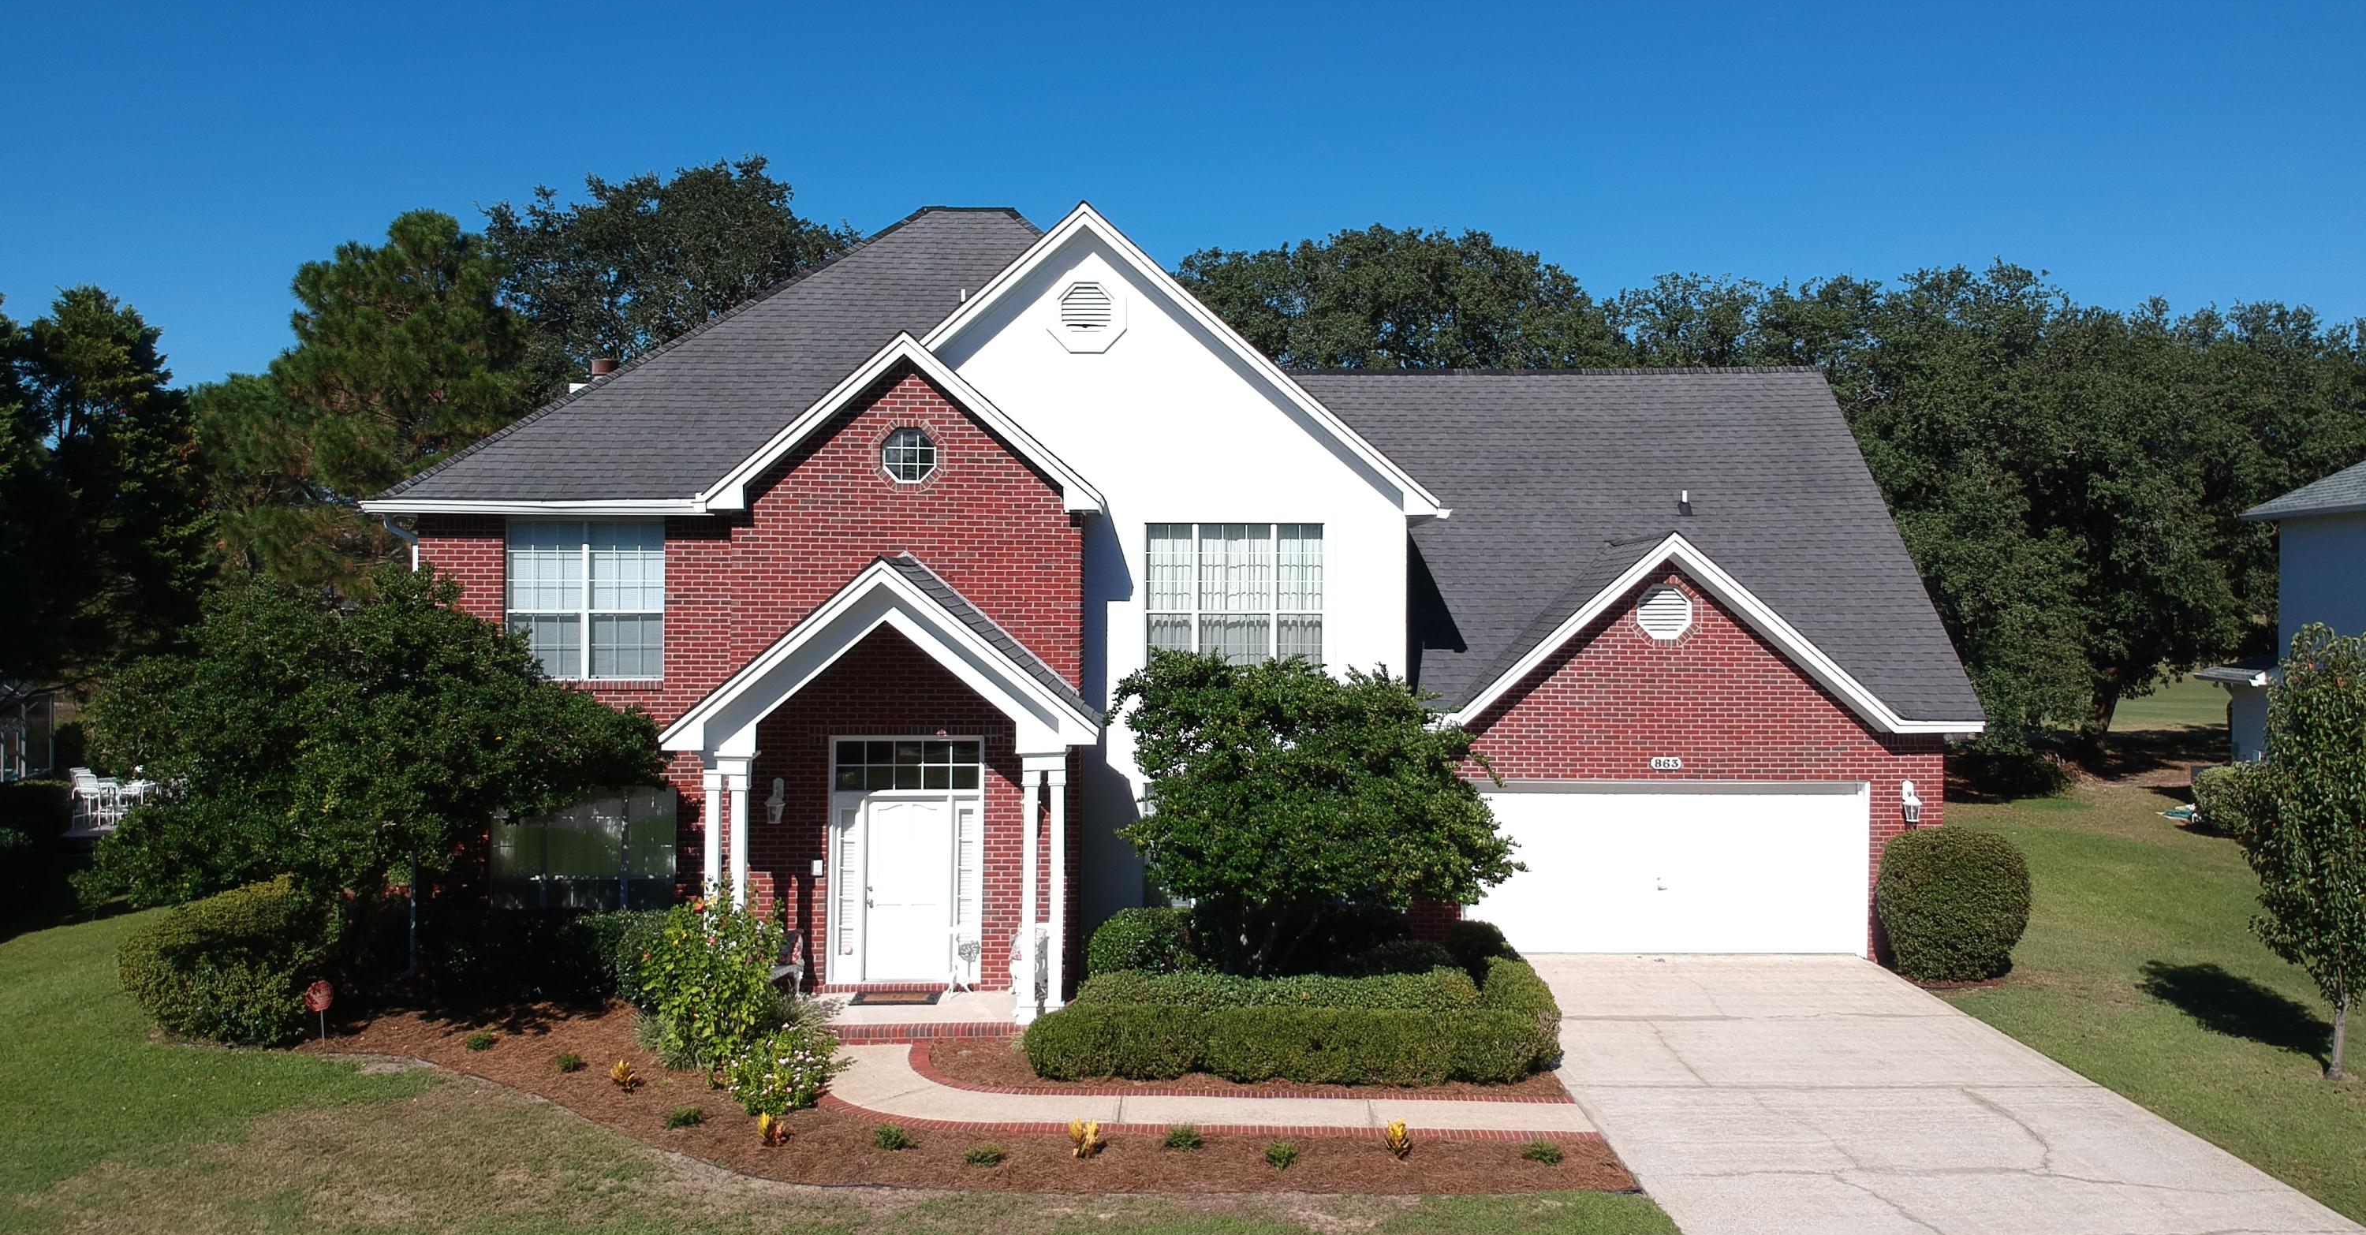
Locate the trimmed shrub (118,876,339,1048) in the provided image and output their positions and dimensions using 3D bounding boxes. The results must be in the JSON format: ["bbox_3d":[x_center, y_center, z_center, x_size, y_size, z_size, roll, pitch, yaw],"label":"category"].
[{"bbox_3d":[-10.200,3.690,18.400,2.500,1.200,2.600,0,0,0],"label":"trimmed shrub"}]

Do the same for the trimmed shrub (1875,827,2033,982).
[{"bbox_3d":[8.930,3.290,19.750,1.800,1.720,1.700,0,0,0],"label":"trimmed shrub"}]

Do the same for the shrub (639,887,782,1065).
[{"bbox_3d":[-4.600,3.450,16.600,1.400,1.670,1.300,0,0,0],"label":"shrub"}]

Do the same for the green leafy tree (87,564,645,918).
[{"bbox_3d":[-8.500,1.880,18.000,6.000,4.800,4.900,0,0,0],"label":"green leafy tree"}]

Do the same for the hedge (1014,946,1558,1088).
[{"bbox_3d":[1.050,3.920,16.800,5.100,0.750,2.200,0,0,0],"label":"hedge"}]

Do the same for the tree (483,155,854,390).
[{"bbox_3d":[-12.900,-3.600,43.000,11.000,16.000,10.500,0,0,0],"label":"tree"}]

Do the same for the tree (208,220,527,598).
[{"bbox_3d":[-16.300,-1.870,34.000,6.600,12.500,6.400,0,0,0],"label":"tree"}]

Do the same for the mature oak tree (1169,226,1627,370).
[{"bbox_3d":[6.200,-3.500,50.000,13.500,15.900,12.000,0,0,0],"label":"mature oak tree"}]

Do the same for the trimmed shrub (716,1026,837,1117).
[{"bbox_3d":[-3.600,3.950,15.200,1.070,0.650,1.000,0,0,0],"label":"trimmed shrub"}]

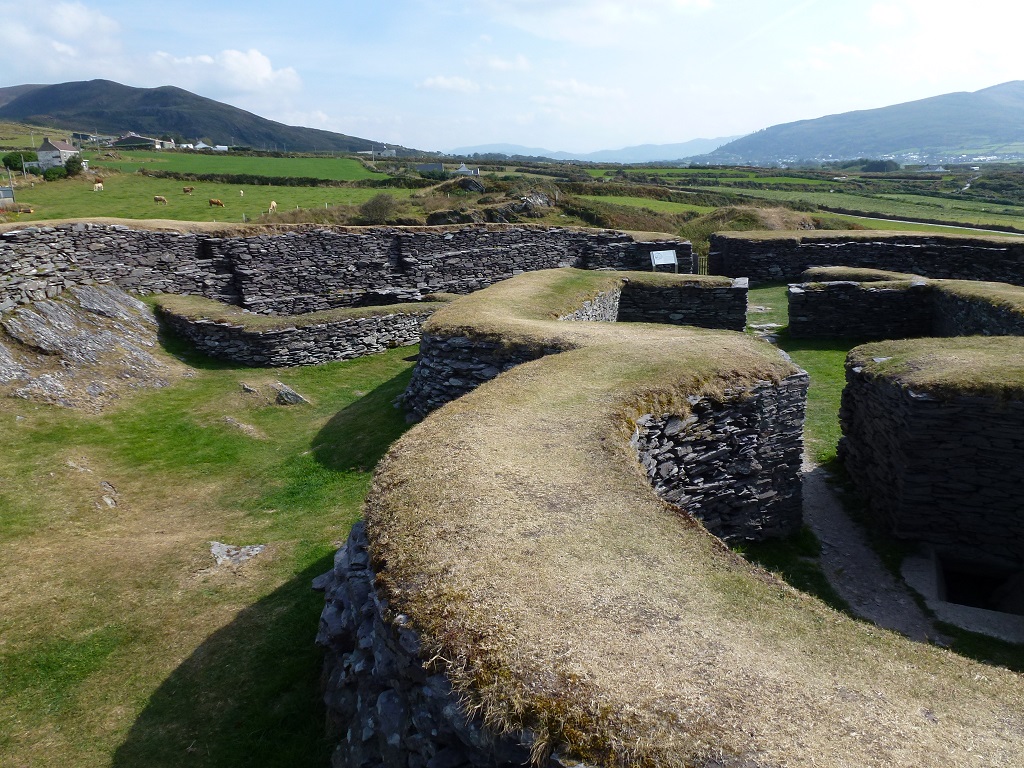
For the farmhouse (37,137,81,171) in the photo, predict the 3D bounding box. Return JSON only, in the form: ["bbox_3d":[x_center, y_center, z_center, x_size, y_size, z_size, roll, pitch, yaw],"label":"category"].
[{"bbox_3d":[-124.122,-63.090,194.697,5.938,8.370,9.815,-1,18,-3],"label":"farmhouse"}]

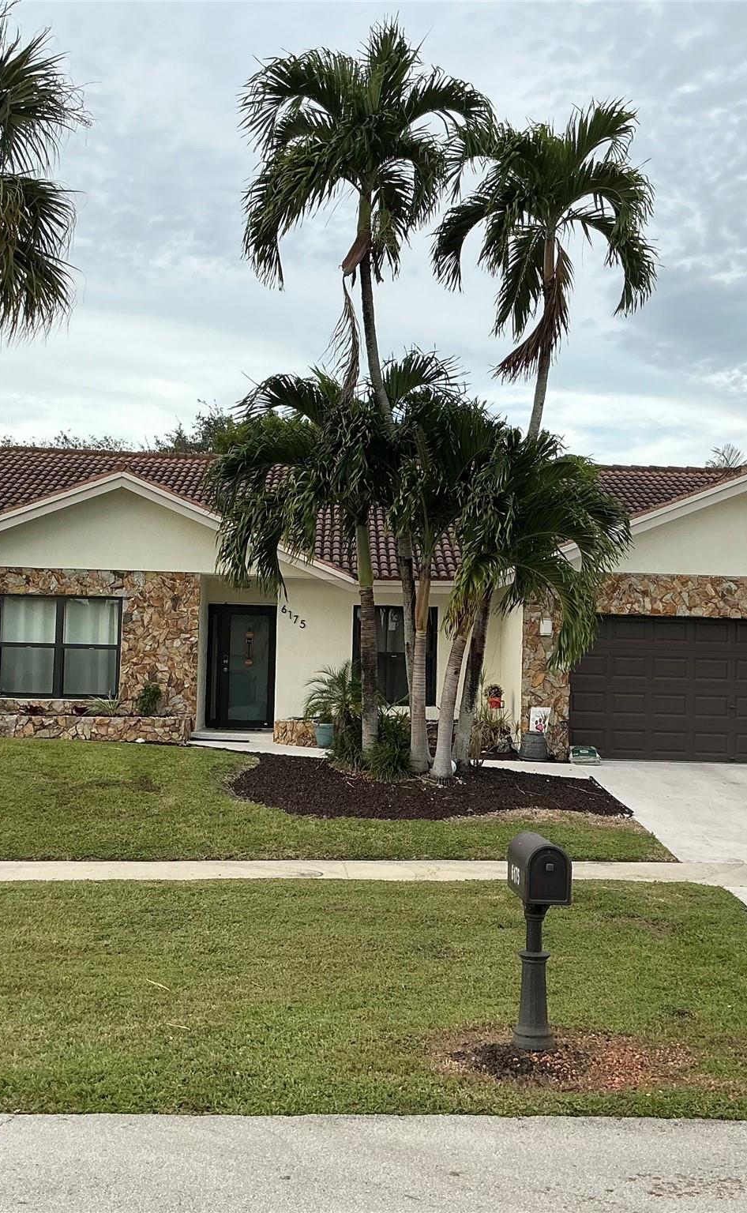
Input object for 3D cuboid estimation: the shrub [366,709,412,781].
[{"bbox_3d":[0.202,1.770,16.744,0.647,0.869,0.680,2,-3,-2],"label":"shrub"}]

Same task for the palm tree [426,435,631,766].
[{"bbox_3d":[2.071,-0.040,17.199,2.501,4.458,2.600,2,-3,-2],"label":"palm tree"}]

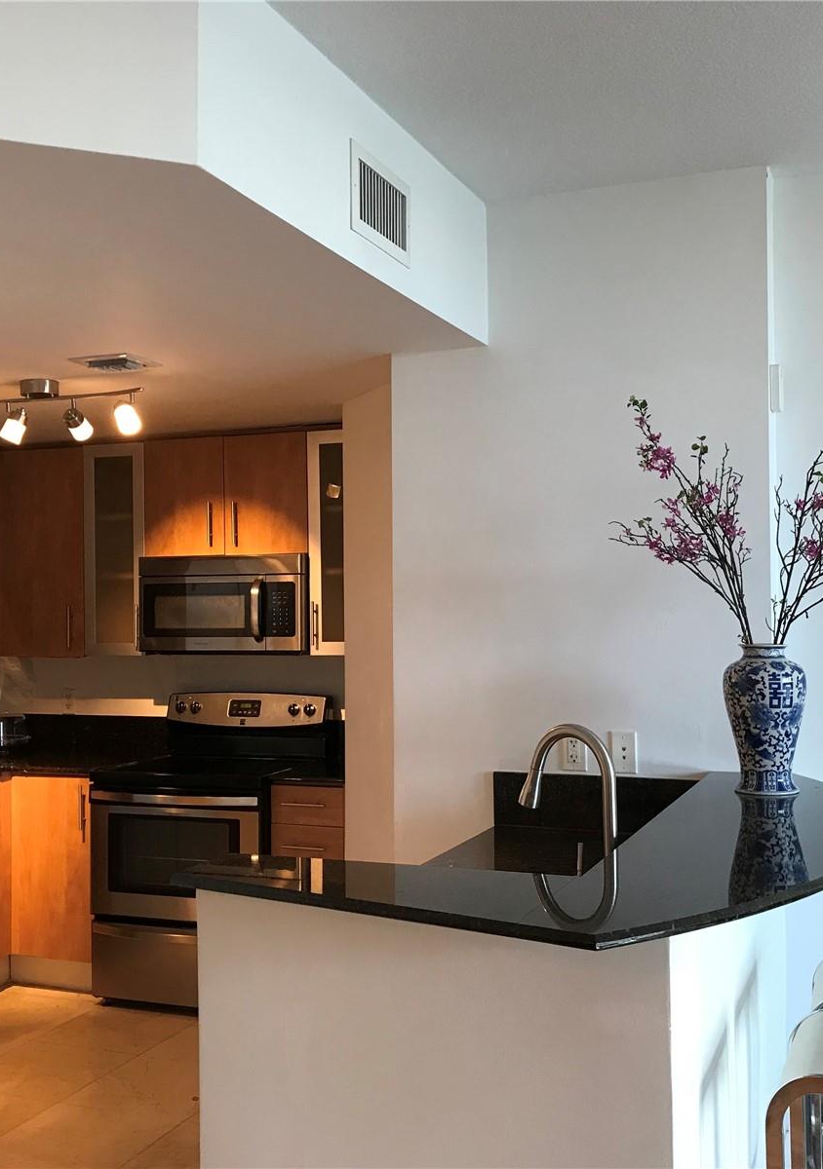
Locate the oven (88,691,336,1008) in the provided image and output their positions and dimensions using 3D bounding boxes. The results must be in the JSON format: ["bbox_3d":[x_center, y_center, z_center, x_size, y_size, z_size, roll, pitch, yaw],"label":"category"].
[{"bbox_3d":[-0.809,1.077,5.185,0.765,1.185,0.720,-1,-1,19],"label":"oven"}]

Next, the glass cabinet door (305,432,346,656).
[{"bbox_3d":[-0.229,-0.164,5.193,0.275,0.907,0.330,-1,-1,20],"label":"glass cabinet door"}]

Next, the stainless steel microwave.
[{"bbox_3d":[-0.736,0.086,5.367,0.760,0.408,0.420,-1,-1,19],"label":"stainless steel microwave"}]

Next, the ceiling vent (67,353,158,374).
[{"bbox_3d":[-0.902,-0.672,3.850,0.208,0.020,0.205,-1,-1,19],"label":"ceiling vent"}]

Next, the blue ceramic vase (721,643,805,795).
[{"bbox_3d":[0.880,0.335,3.151,0.210,0.363,0.210,-1,-1,19],"label":"blue ceramic vase"}]

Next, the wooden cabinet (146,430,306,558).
[{"bbox_3d":[-0.718,-0.363,5.374,0.762,0.490,0.330,-1,-1,20],"label":"wooden cabinet"}]

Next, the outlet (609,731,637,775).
[{"bbox_3d":[0.587,0.465,3.486,0.072,0.114,0.010,-1,-1,20],"label":"outlet"}]

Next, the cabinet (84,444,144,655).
[{"bbox_3d":[-1.214,-0.145,5.552,0.298,0.907,0.330,-1,-1,20],"label":"cabinet"}]

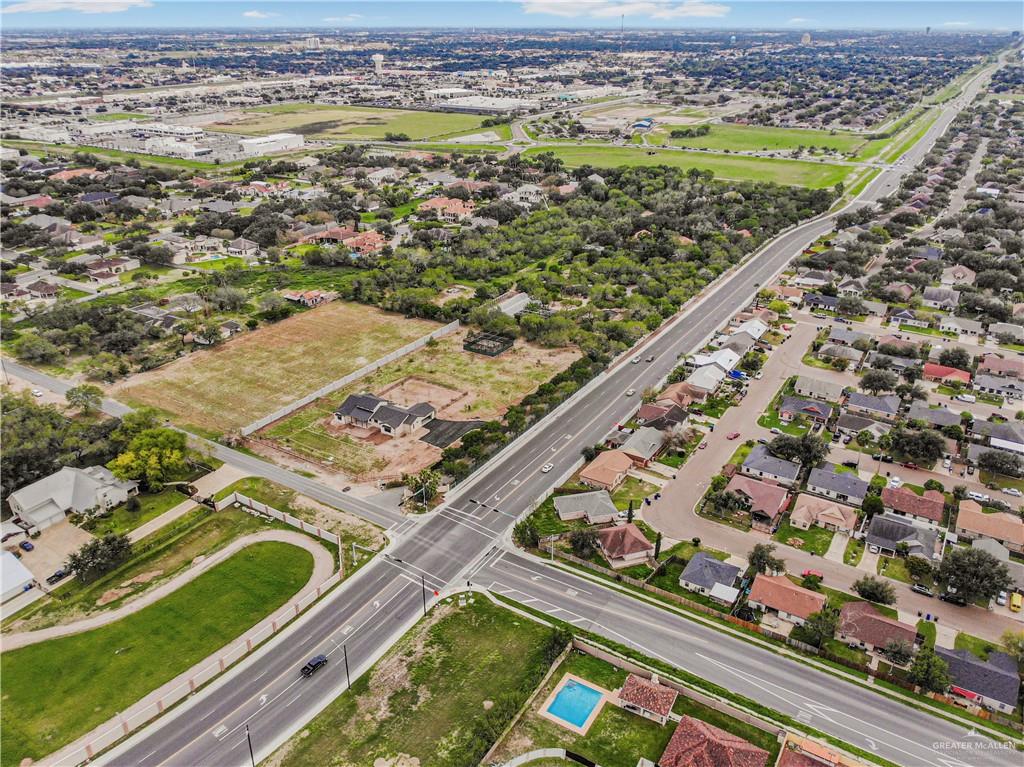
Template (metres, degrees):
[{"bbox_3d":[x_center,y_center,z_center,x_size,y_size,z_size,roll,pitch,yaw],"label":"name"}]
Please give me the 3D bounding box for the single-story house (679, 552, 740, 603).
[{"bbox_3d":[49.544,47.589,174.418,12.800,4.800,12.000,15,31,27],"label":"single-story house"}]

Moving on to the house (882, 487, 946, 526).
[{"bbox_3d":[113.814,33.312,201.533,15.200,5.000,14.500,14,30,25],"label":"house"}]

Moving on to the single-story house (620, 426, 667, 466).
[{"bbox_3d":[42.340,19.230,226.930,10.000,4.800,16.800,16,31,28],"label":"single-story house"}]

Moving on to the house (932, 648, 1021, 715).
[{"bbox_3d":[97.274,59.854,149.005,15.600,5.000,14.700,14,30,25],"label":"house"}]

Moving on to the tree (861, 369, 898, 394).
[{"bbox_3d":[135.200,0.281,263.143,12.800,9.400,12.800,0,27,0],"label":"tree"}]

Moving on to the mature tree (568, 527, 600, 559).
[{"bbox_3d":[18.162,41.476,182.803,6.800,7.000,6.800,0,27,0],"label":"mature tree"}]

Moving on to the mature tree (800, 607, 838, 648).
[{"bbox_3d":[66.520,54.858,156.322,7.400,8.200,7.400,0,27,0],"label":"mature tree"}]

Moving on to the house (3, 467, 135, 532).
[{"bbox_3d":[-124.620,30.840,201.320,23.000,7.200,25.400,16,31,28],"label":"house"}]

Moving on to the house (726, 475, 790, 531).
[{"bbox_3d":[69.080,33.051,202.788,15.200,5.200,18.000,16,31,28],"label":"house"}]

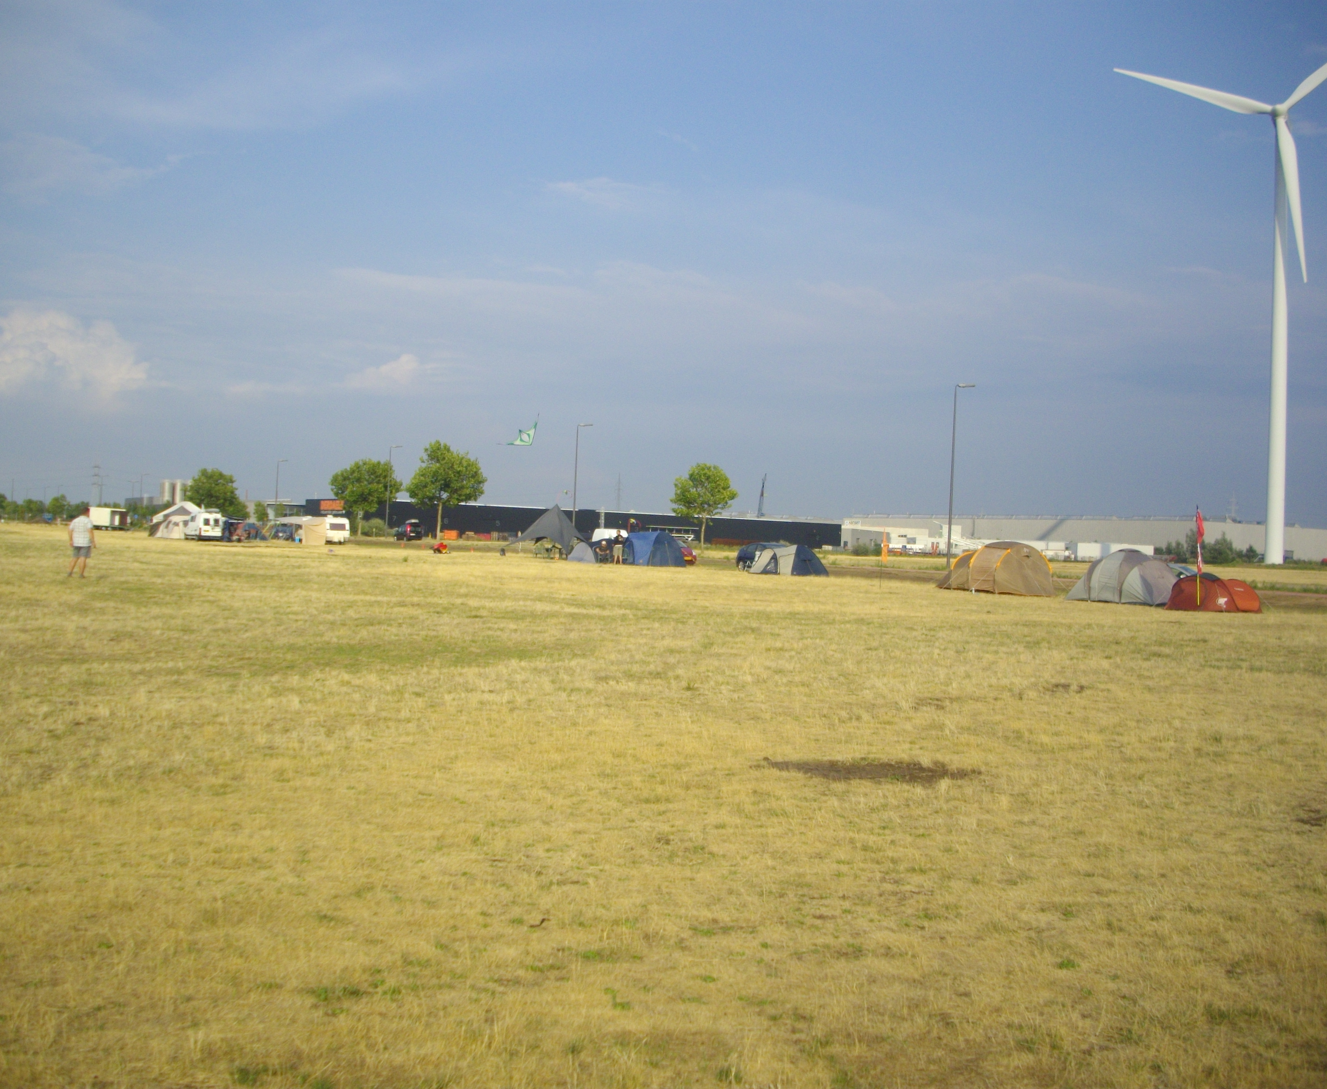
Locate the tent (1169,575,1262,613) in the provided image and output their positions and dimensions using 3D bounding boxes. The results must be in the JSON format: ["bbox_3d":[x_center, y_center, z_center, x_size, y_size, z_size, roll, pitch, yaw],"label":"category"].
[{"bbox_3d":[15.881,1.392,44.800,2.500,1.070,1.700,2,0,6],"label":"tent"}]

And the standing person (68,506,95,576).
[{"bbox_3d":[-14.787,-0.043,39.400,0.620,1.780,0.420,2,0,-10],"label":"standing person"}]

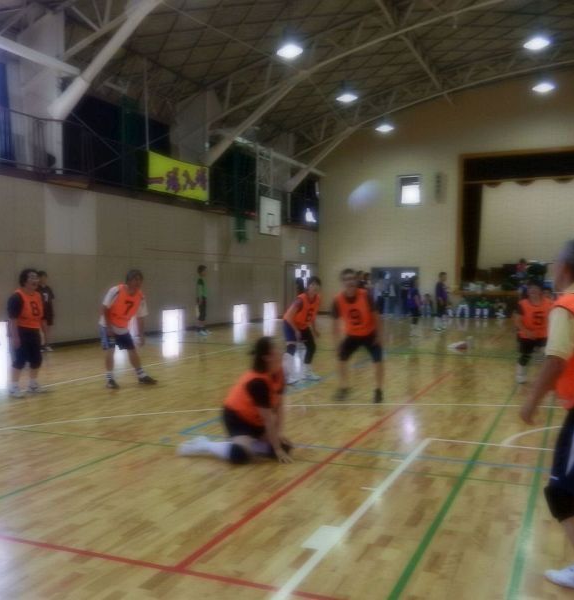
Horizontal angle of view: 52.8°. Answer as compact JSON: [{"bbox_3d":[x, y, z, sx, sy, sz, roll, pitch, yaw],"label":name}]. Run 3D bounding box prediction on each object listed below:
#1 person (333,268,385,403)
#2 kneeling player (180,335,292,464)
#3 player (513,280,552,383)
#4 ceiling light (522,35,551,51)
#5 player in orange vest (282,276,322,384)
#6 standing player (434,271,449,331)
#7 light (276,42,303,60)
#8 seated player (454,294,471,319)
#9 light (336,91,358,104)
[{"bbox_3d":[0.879,0.420,7.072,0.640,1.607,0.450,0,2,6],"label":"person"},{"bbox_3d":[-0.427,0.808,4.776,0.900,0.999,0.540,1,2,18],"label":"kneeling player"},{"bbox_3d":[3.611,0.453,8.404,0.620,1.443,0.550,1,2,18],"label":"player"},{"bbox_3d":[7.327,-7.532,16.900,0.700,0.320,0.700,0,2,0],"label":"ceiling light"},{"bbox_3d":[0.225,0.419,8.362,0.500,1.516,0.480,-1,2,-30],"label":"player in orange vest"},{"bbox_3d":[4.531,0.031,16.914,0.420,1.670,0.480,1,2,32],"label":"standing player"},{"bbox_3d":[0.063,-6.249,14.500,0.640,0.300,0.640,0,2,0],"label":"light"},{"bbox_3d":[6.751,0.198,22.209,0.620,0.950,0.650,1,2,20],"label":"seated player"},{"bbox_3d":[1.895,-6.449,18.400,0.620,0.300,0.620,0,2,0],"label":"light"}]

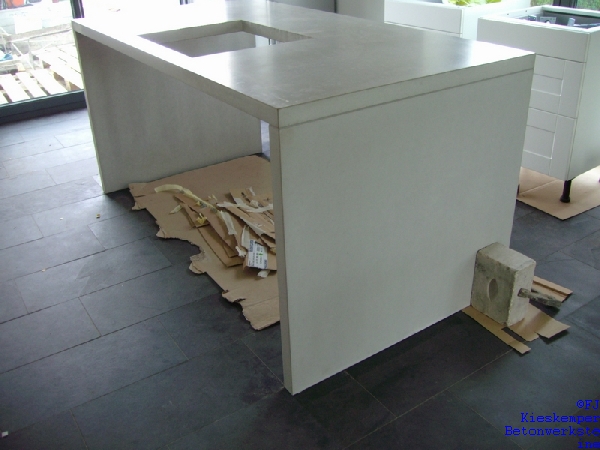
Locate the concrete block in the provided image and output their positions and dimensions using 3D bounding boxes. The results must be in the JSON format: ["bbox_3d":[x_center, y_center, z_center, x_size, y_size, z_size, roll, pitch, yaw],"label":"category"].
[{"bbox_3d":[0.736,0.215,2.212,0.103,0.236,0.171,-18,31,-29],"label":"concrete block"}]

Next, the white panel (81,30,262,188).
[{"bbox_3d":[-0.685,-0.701,3.407,0.985,0.871,0.046,-18,31,-28],"label":"white panel"}]

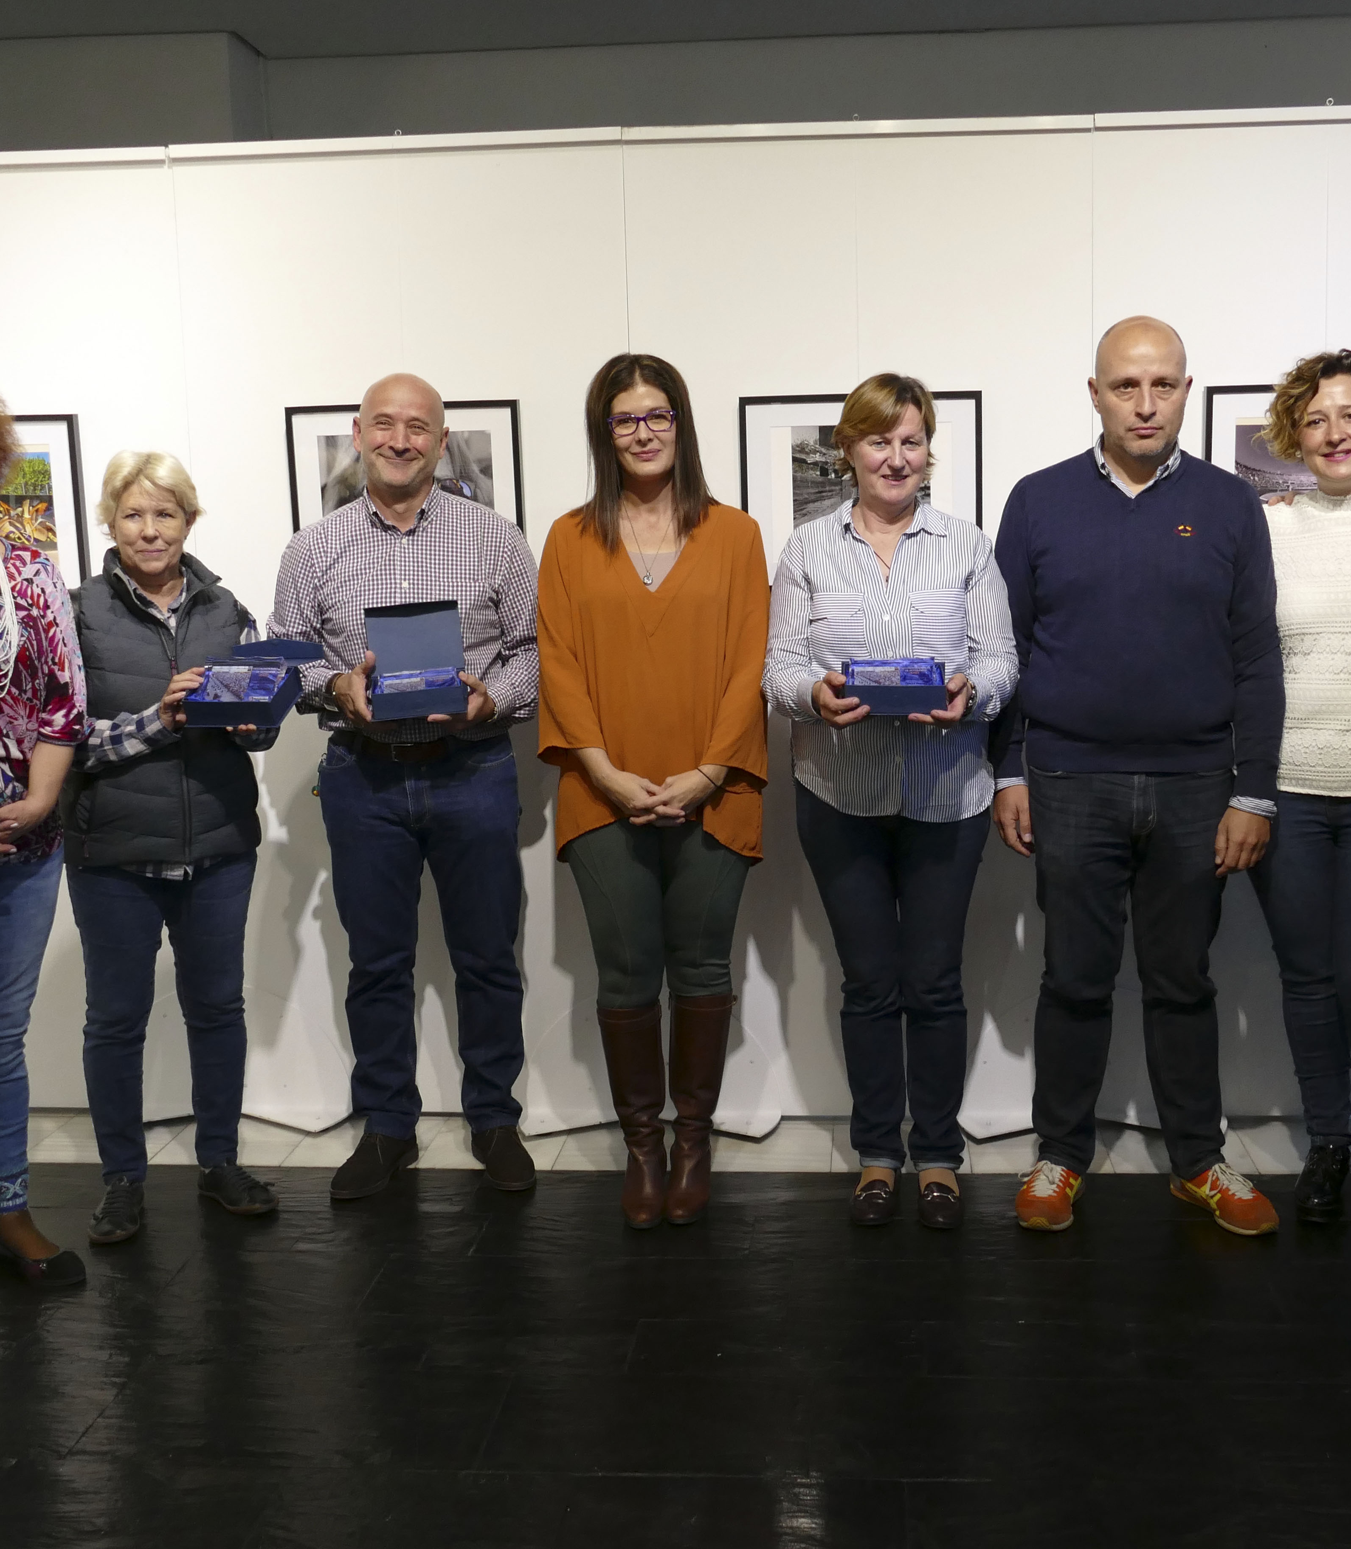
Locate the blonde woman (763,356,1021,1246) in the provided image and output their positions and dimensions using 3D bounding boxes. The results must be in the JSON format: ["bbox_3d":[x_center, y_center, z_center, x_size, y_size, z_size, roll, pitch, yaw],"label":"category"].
[{"bbox_3d":[0.425,0.062,3.083,0.475,1.635,0.390,0,7,8],"label":"blonde woman"}]

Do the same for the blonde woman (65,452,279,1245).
[{"bbox_3d":[-0.973,0.137,3.141,0.450,1.520,0.400,-4,8,-24],"label":"blonde woman"}]

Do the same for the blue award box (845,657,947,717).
[{"bbox_3d":[0.396,-0.155,2.900,0.182,0.060,0.130,-1,21,4],"label":"blue award box"}]

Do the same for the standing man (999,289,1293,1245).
[{"bbox_3d":[0.898,0.009,3.147,0.560,1.740,0.340,0,7,12],"label":"standing man"}]

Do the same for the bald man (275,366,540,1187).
[{"bbox_3d":[-0.549,0.035,3.334,0.560,1.700,0.420,-1,7,1],"label":"bald man"}]

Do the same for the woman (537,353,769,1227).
[{"bbox_3d":[-0.032,0.037,3.139,0.440,1.685,0.320,-1,7,2],"label":"woman"}]

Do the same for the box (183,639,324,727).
[{"bbox_3d":[-0.800,-0.164,3.077,0.180,0.085,0.270,0,18,8],"label":"box"}]

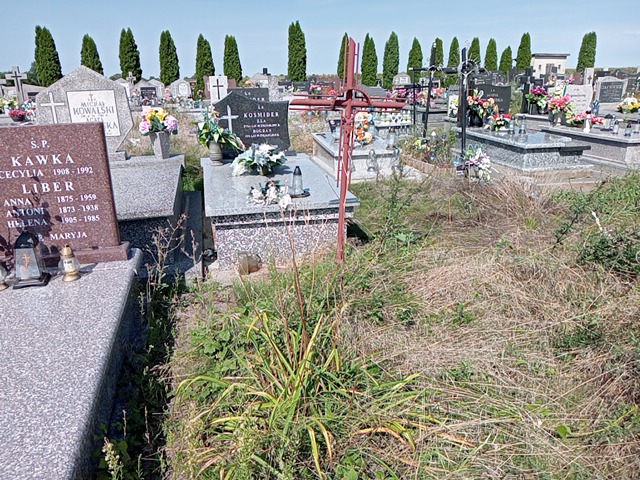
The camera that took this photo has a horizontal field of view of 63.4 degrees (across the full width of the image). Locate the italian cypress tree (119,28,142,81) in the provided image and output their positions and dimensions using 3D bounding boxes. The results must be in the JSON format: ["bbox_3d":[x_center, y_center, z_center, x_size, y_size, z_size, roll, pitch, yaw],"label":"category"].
[{"bbox_3d":[-12.160,-11.351,33.673,1.402,4.469,1.402,-4,18,-13],"label":"italian cypress tree"}]

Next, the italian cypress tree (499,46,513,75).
[{"bbox_3d":[13.862,-12.791,38.644,1.000,3.170,1.000,5,19,18],"label":"italian cypress tree"}]

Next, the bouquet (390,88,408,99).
[{"bbox_3d":[2.399,-4.405,15.620,0.543,0.332,0.380,-5,19,-12],"label":"bouquet"}]

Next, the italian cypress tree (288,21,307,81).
[{"bbox_3d":[-1.391,-11.319,32.575,1.170,4.553,1.170,-2,18,-2],"label":"italian cypress tree"}]

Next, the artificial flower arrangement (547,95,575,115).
[{"bbox_3d":[3.856,-2.172,8.300,0.400,0.330,0.350,-3,18,-6],"label":"artificial flower arrangement"}]

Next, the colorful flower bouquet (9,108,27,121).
[{"bbox_3d":[-5.802,-2.386,9.937,0.326,0.230,0.310,-5,19,-12],"label":"colorful flower bouquet"}]

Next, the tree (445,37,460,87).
[{"bbox_3d":[7.806,-10.156,29.954,0.752,2.913,0.730,-1,19,0],"label":"tree"}]

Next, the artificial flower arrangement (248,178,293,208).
[{"bbox_3d":[-0.393,-0.371,4.100,0.352,0.197,0.264,-4,18,-13],"label":"artificial flower arrangement"}]

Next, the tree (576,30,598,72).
[{"bbox_3d":[17.472,-11.696,34.033,1.300,3.742,1.300,7,19,25],"label":"tree"}]

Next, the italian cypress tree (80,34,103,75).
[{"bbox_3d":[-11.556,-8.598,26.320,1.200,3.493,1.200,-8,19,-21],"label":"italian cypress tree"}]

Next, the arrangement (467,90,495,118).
[{"bbox_3d":[2.885,-2.422,9.220,0.552,0.481,0.420,-5,19,-12],"label":"arrangement"}]

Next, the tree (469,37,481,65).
[{"bbox_3d":[9.167,-10.404,30.615,0.739,2.932,0.717,-1,19,0],"label":"tree"}]

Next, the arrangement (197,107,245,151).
[{"bbox_3d":[-1.018,-1.152,5.350,0.471,0.476,0.353,-4,18,-13],"label":"arrangement"}]

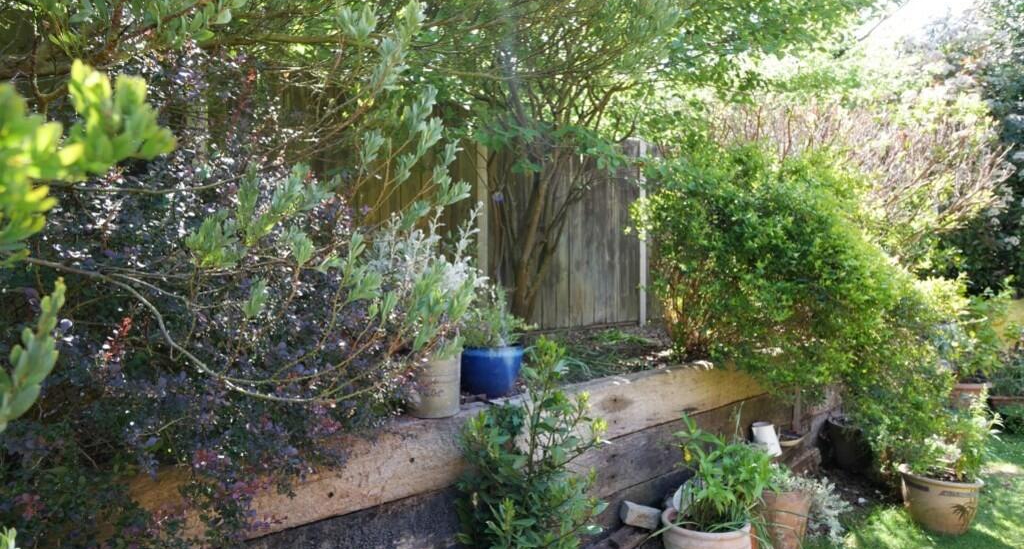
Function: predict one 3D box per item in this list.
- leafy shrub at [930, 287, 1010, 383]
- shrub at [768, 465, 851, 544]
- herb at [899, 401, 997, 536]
[{"bbox_3d":[4.304,0.555,5.000,0.580,0.890,0.540,0,0,41],"label":"leafy shrub"},{"bbox_3d":[1.581,1.225,2.840,0.380,0.430,0.340,0,0,29],"label":"shrub"},{"bbox_3d":[2.523,1.102,3.100,0.450,0.735,0.440,0,0,39],"label":"herb"}]

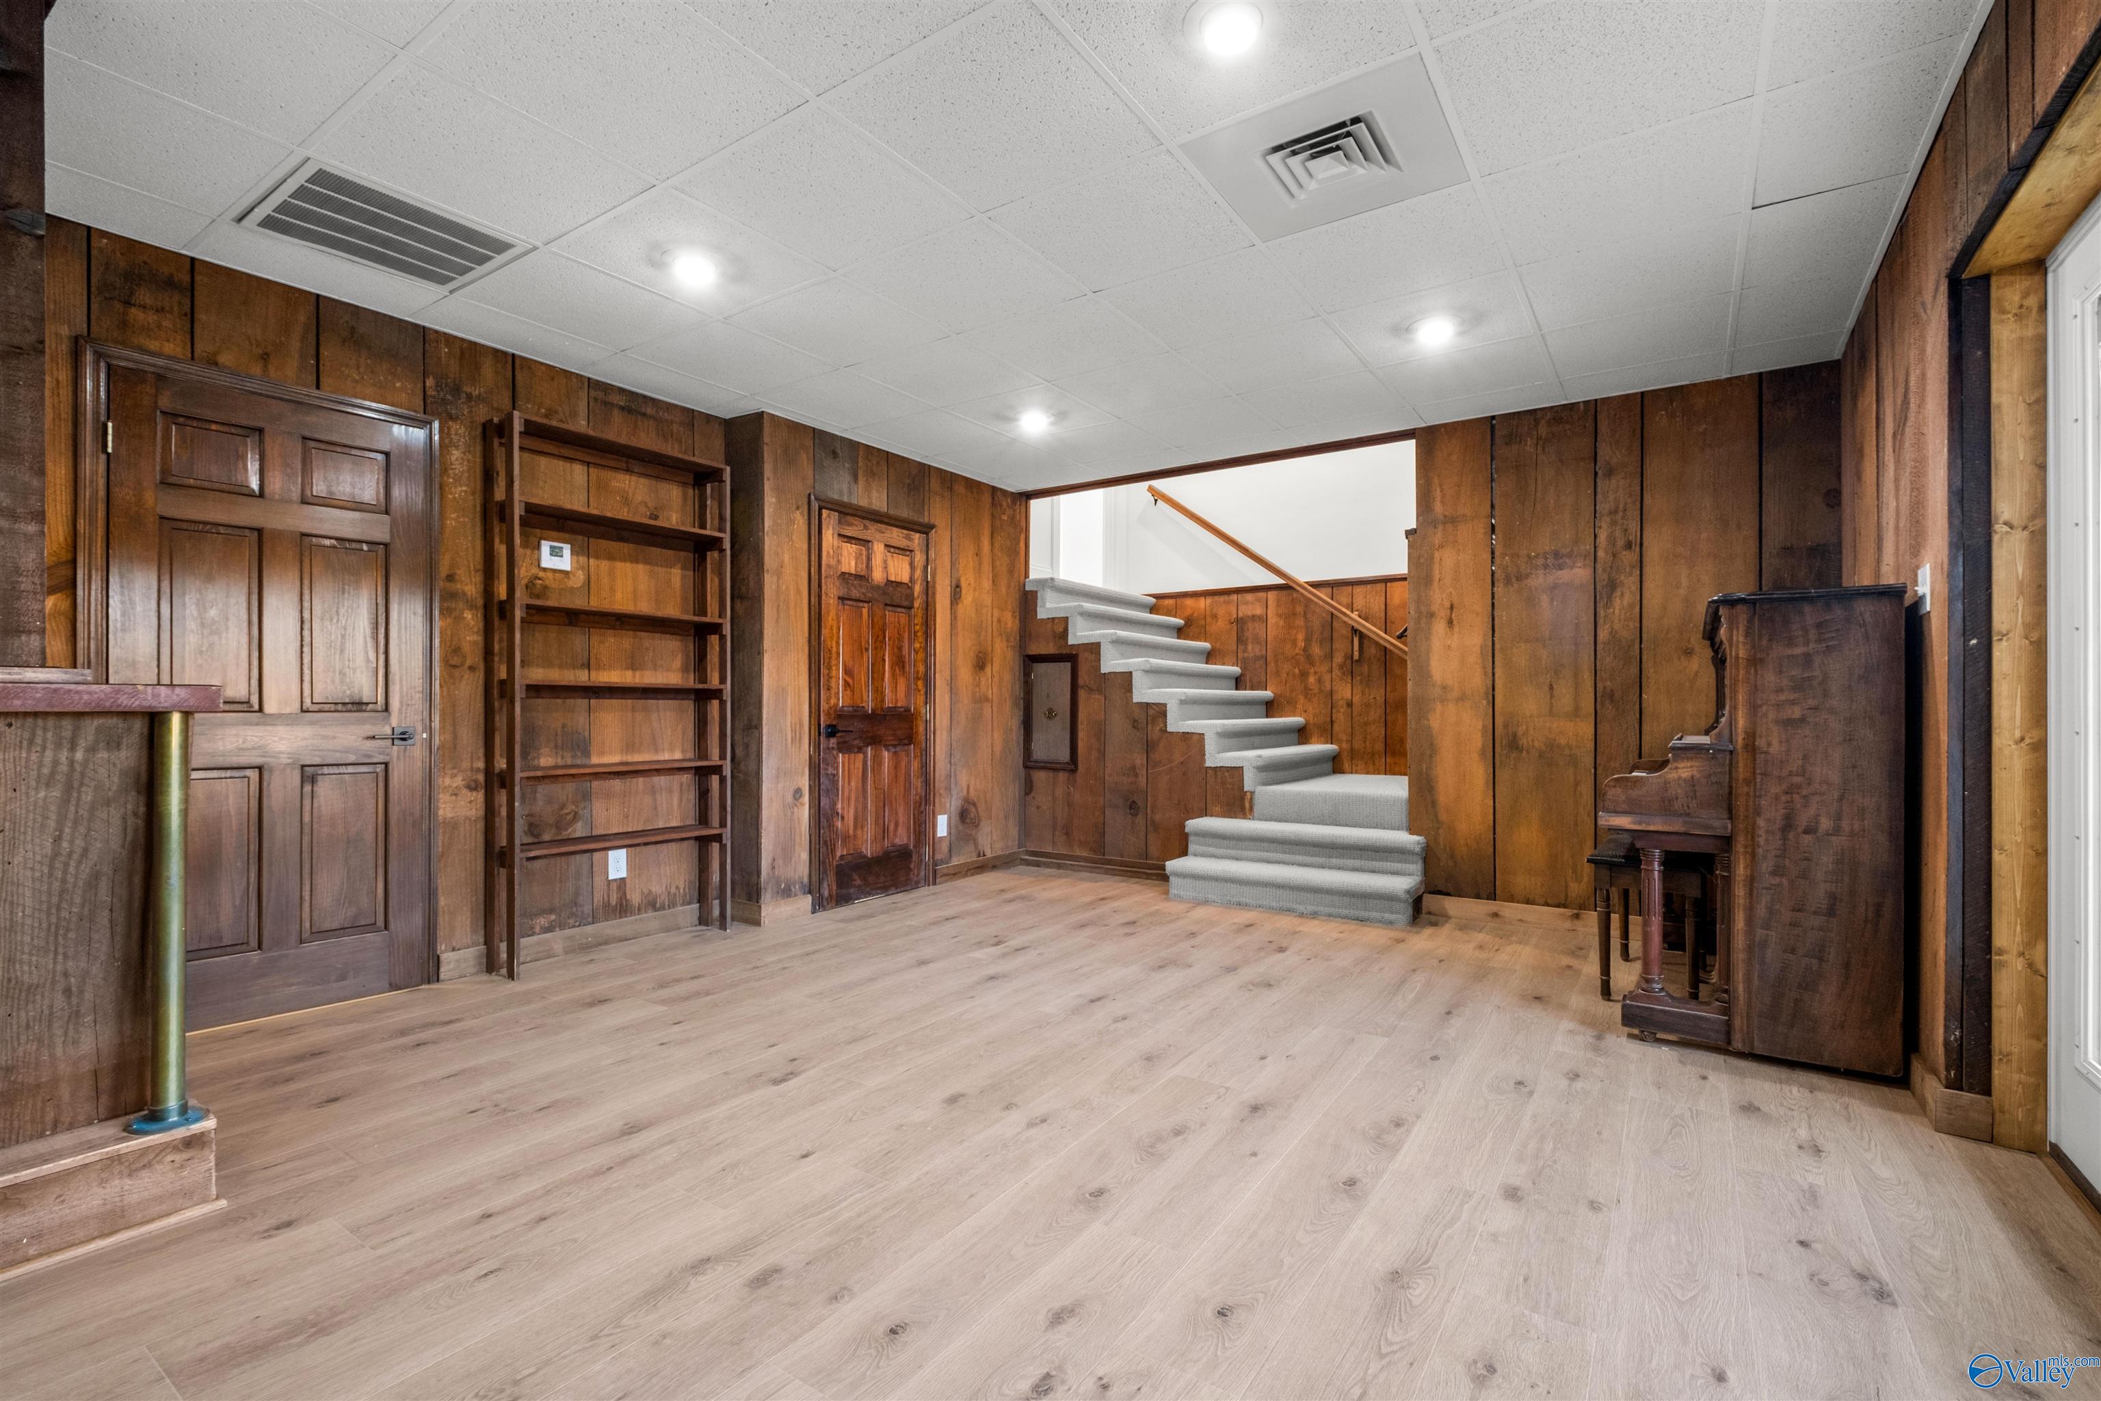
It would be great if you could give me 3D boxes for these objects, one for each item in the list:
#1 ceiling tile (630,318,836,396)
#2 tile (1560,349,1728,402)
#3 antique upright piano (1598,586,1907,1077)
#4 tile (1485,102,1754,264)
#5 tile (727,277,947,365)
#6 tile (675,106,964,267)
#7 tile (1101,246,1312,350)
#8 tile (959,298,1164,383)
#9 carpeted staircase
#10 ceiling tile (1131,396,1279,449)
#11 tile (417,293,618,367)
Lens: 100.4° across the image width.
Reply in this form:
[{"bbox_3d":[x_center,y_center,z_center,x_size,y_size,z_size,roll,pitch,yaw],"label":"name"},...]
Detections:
[{"bbox_3d":[-1.284,-1.425,3.651,0.603,0.020,0.603,1,1,35],"label":"ceiling tile"},{"bbox_3d":[2.589,-1.412,3.825,0.600,0.020,0.370,1,1,35],"label":"tile"},{"bbox_3d":[2.453,0.375,3.171,0.710,1.382,1.430,0,0,35],"label":"antique upright piano"},{"bbox_3d":[1.563,-1.394,2.408,0.600,0.020,0.600,1,1,35],"label":"tile"},{"bbox_3d":[-0.785,-1.417,3.302,0.603,0.020,0.603,1,1,35],"label":"tile"},{"bbox_3d":[-0.635,-1.403,2.453,0.603,0.020,0.603,1,1,35],"label":"tile"},{"bbox_3d":[0.564,-1.408,3.103,0.603,0.020,0.603,1,1,35],"label":"tile"},{"bbox_3d":[0.065,-1.414,3.449,0.600,0.020,0.600,1,1,35],"label":"tile"},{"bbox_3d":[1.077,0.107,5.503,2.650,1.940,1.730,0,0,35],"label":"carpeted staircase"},{"bbox_3d":[0.780,-1.399,4.418,0.605,0.020,0.605,0,0,35],"label":"ceiling tile"},{"bbox_3d":[-2.013,-1.404,3.334,0.296,0.020,0.605,0,0,35],"label":"tile"}]

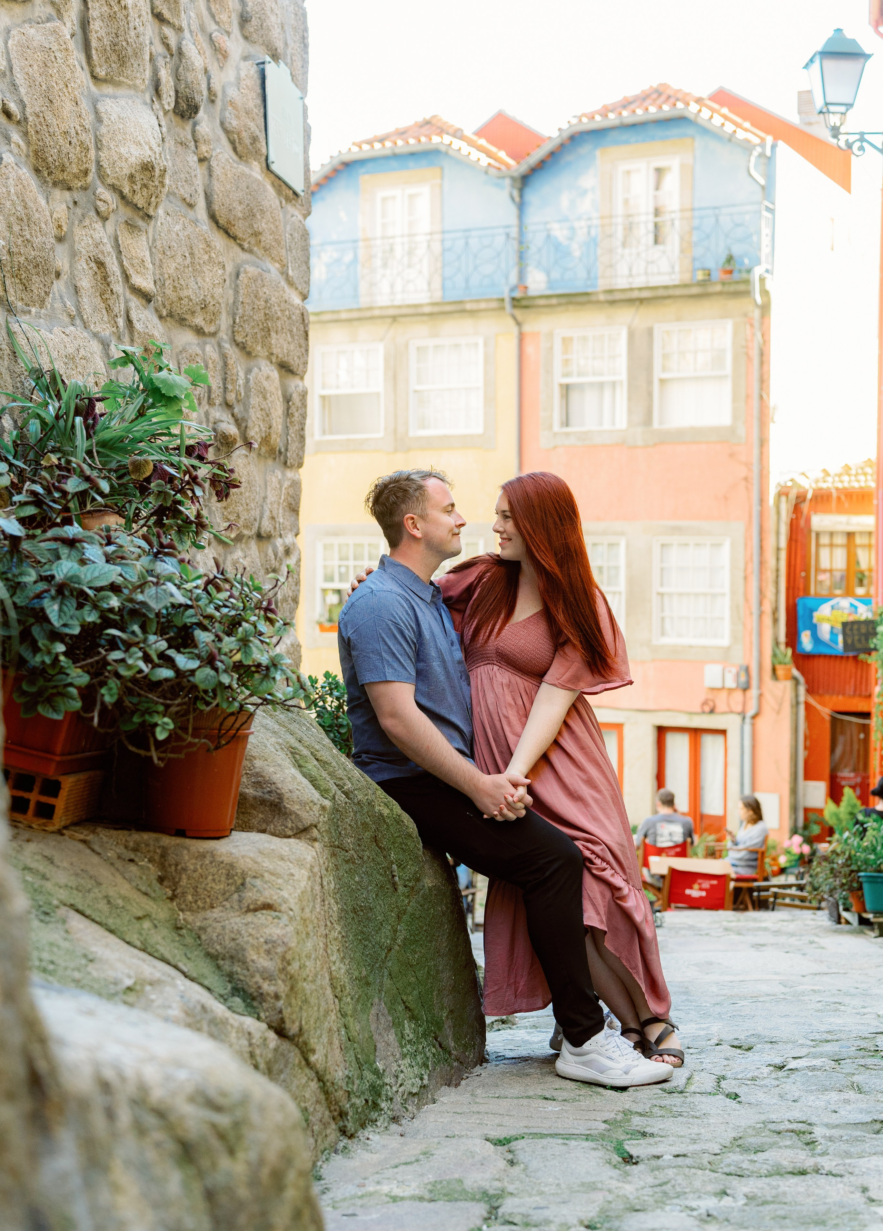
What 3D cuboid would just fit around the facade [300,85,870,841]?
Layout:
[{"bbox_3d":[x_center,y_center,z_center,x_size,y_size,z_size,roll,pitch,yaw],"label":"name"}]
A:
[{"bbox_3d":[2.138,-2.182,23.991,7.591,10.622,5.500,1,3,24],"label":"facade"}]

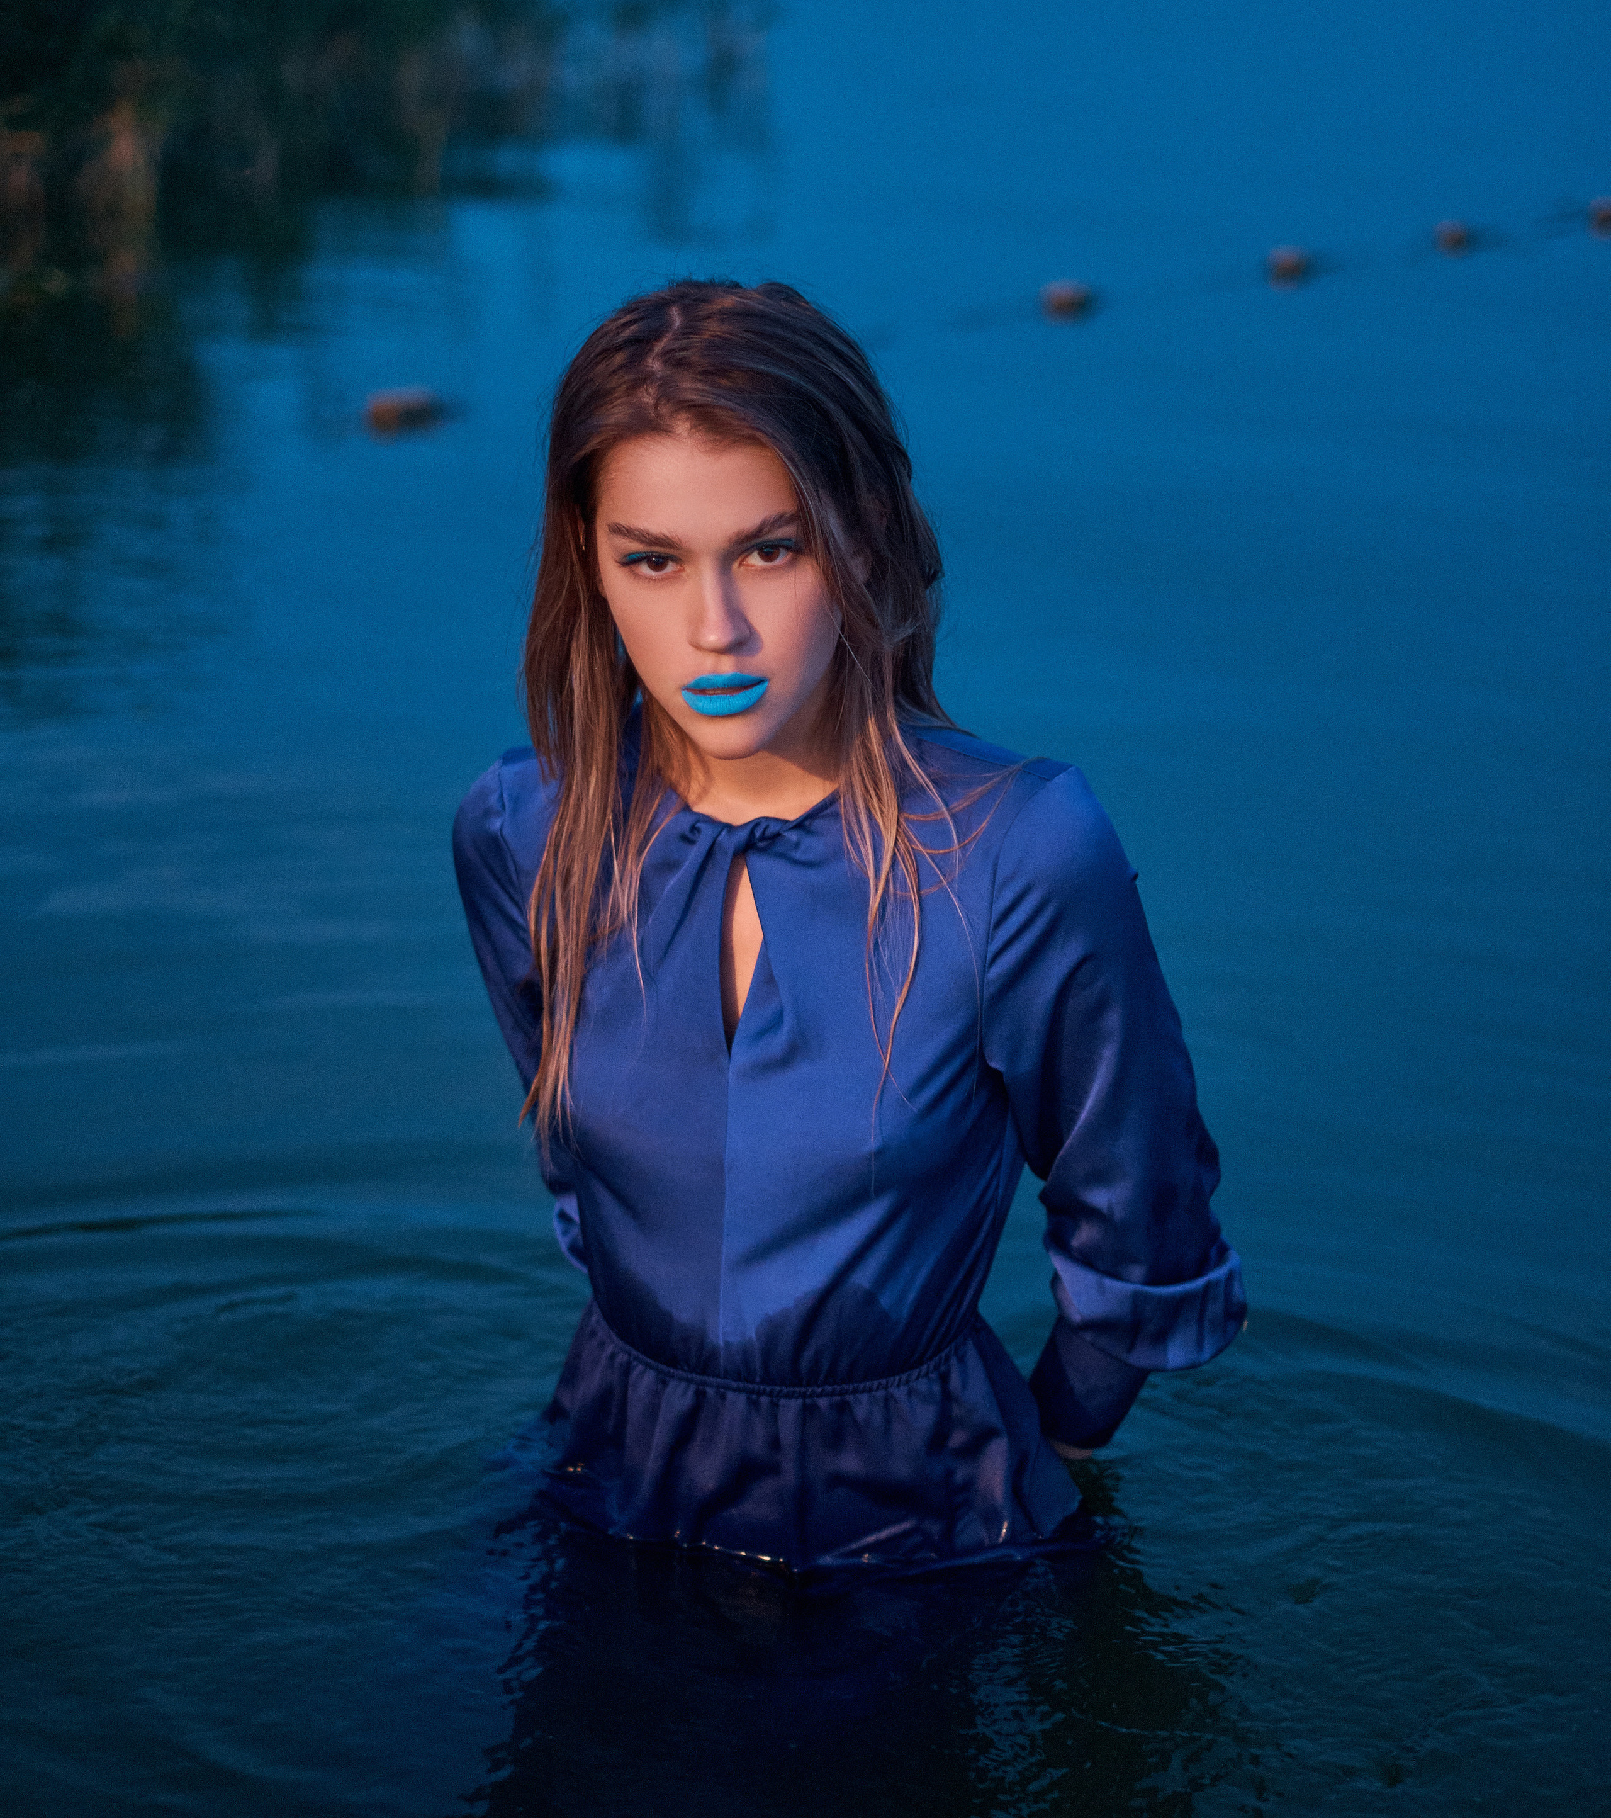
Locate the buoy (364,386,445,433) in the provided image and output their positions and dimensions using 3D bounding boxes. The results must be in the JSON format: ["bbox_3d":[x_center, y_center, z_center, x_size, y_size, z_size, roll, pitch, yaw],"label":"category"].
[{"bbox_3d":[-0.751,-0.929,6.640,0.125,0.100,0.135,11,18,28],"label":"buoy"}]

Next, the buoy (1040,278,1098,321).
[{"bbox_3d":[0.668,-1.549,9.061,0.125,0.100,0.135,11,18,28],"label":"buoy"}]

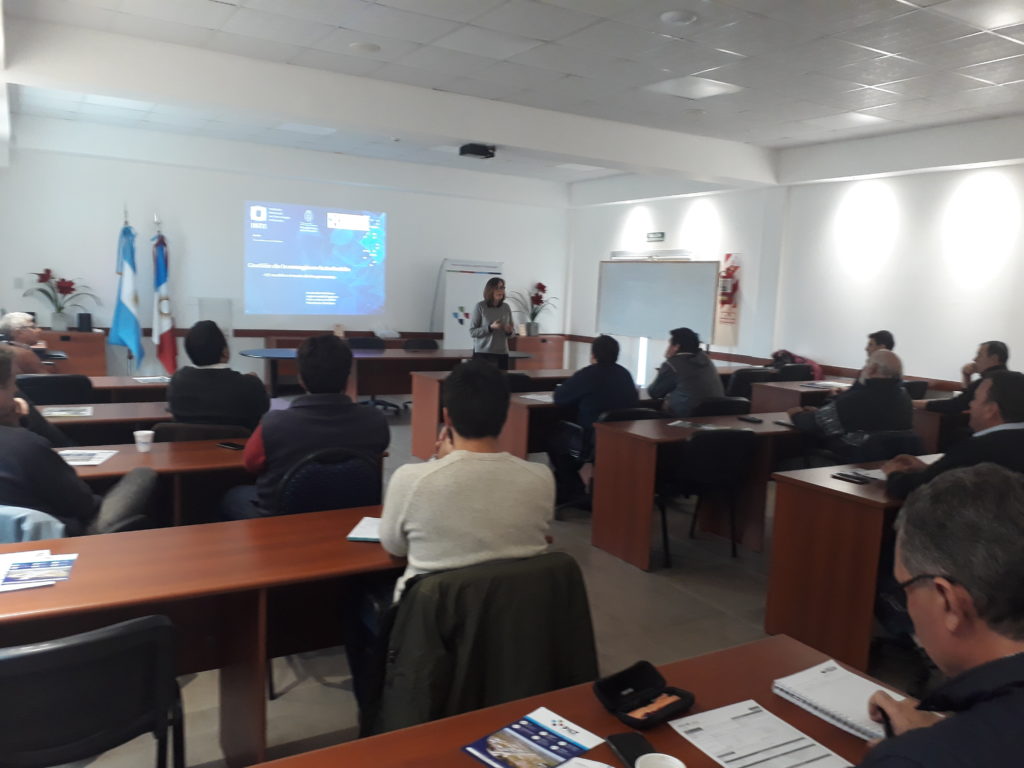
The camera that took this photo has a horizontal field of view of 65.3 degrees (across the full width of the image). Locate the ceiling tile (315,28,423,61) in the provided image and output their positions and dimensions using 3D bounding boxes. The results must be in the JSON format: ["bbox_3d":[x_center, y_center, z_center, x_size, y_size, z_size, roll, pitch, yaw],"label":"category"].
[{"bbox_3d":[-1.007,-2.336,5.525,0.610,0.020,0.610,-2,9,-31],"label":"ceiling tile"}]

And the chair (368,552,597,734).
[{"bbox_3d":[-0.169,0.875,2.462,0.540,0.840,0.580,-2,9,-33],"label":"chair"}]

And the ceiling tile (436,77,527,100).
[{"bbox_3d":[-0.230,-2.462,6.691,0.610,0.020,0.580,-2,9,-30],"label":"ceiling tile"}]

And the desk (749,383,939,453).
[{"bbox_3d":[3.045,0.371,7.513,1.740,0.735,0.560,-2,8,-31],"label":"desk"}]

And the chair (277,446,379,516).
[{"bbox_3d":[-0.806,0.677,3.271,0.500,0.880,0.560,-2,9,-31],"label":"chair"}]

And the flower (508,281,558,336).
[{"bbox_3d":[0.309,-1.105,11.768,0.640,0.800,0.520,-2,9,-31],"label":"flower"}]

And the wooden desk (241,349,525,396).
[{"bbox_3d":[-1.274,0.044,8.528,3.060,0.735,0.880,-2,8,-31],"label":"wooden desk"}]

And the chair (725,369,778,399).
[{"bbox_3d":[2.362,0.234,8.460,0.530,0.820,0.550,-2,9,-31],"label":"chair"}]

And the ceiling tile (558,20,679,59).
[{"bbox_3d":[0.667,-2.212,5.126,0.610,0.020,0.610,-2,9,-31],"label":"ceiling tile"}]

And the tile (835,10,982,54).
[{"bbox_3d":[2.316,-2.063,4.686,0.610,0.020,0.600,-2,9,-31],"label":"tile"}]

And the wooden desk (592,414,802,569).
[{"bbox_3d":[1.382,0.612,5.039,1.780,0.735,0.570,-2,8,-31],"label":"wooden desk"}]

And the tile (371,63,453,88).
[{"bbox_3d":[-0.775,-2.423,6.287,0.607,0.025,0.504,-2,8,-31],"label":"tile"}]

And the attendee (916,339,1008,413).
[{"bbox_3d":[3.308,0.340,5.877,0.520,1.310,0.820,-3,9,-37],"label":"attendee"}]

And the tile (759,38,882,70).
[{"bbox_3d":[2.025,-2.168,5.243,0.610,0.020,0.610,-2,9,-31],"label":"tile"}]

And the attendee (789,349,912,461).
[{"bbox_3d":[2.105,0.387,5.178,0.620,1.290,0.850,-2,9,-30],"label":"attendee"}]

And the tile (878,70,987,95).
[{"bbox_3d":[3.077,-2.188,5.827,0.610,0.020,0.610,-2,9,-30],"label":"tile"}]

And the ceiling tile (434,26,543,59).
[{"bbox_3d":[-0.170,-2.274,5.326,0.610,0.020,0.610,-2,9,-31],"label":"ceiling tile"}]

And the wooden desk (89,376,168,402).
[{"bbox_3d":[-2.861,0.356,5.790,1.860,0.750,0.570,-2,9,-31],"label":"wooden desk"}]

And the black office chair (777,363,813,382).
[{"bbox_3d":[2.866,0.184,8.805,0.520,0.820,0.560,-2,9,-30],"label":"black office chair"}]

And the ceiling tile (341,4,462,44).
[{"bbox_3d":[-0.704,-2.272,5.066,0.610,0.020,0.610,-2,9,-30],"label":"ceiling tile"}]

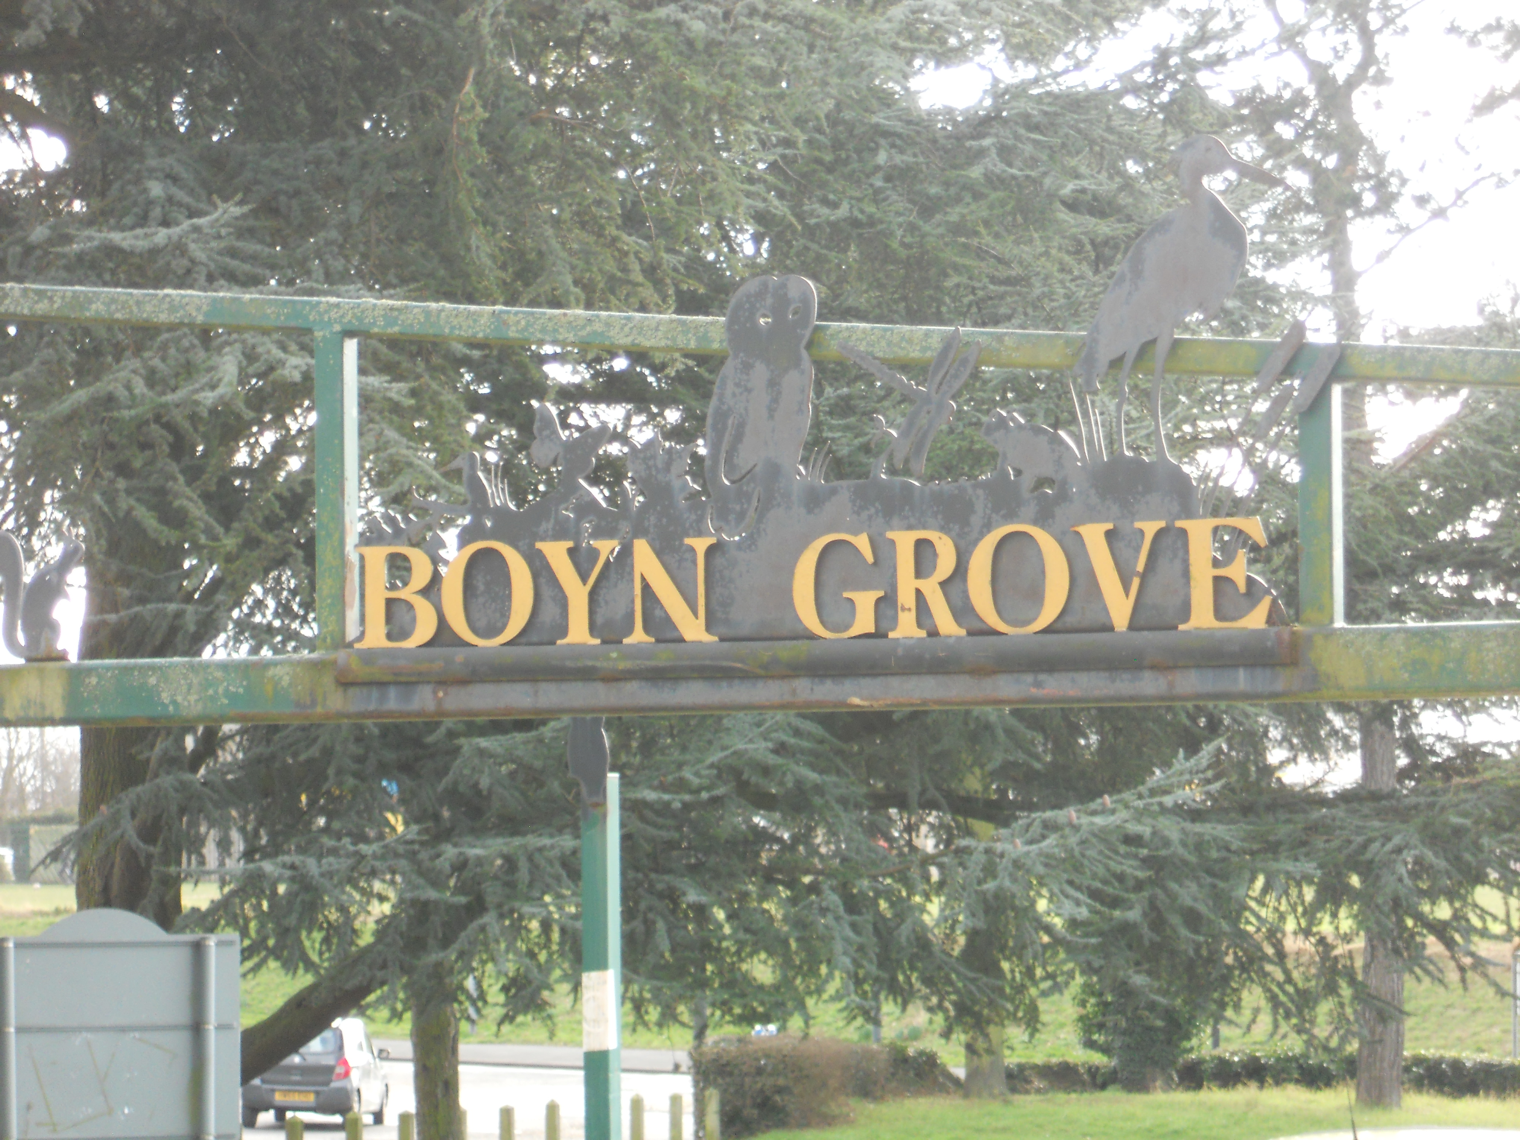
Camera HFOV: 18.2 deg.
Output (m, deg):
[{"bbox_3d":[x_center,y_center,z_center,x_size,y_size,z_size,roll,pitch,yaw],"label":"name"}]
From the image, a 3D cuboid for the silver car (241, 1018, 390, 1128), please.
[{"bbox_3d":[-6.040,6.850,64.900,1.630,1.520,3.650,0,-5,4],"label":"silver car"}]

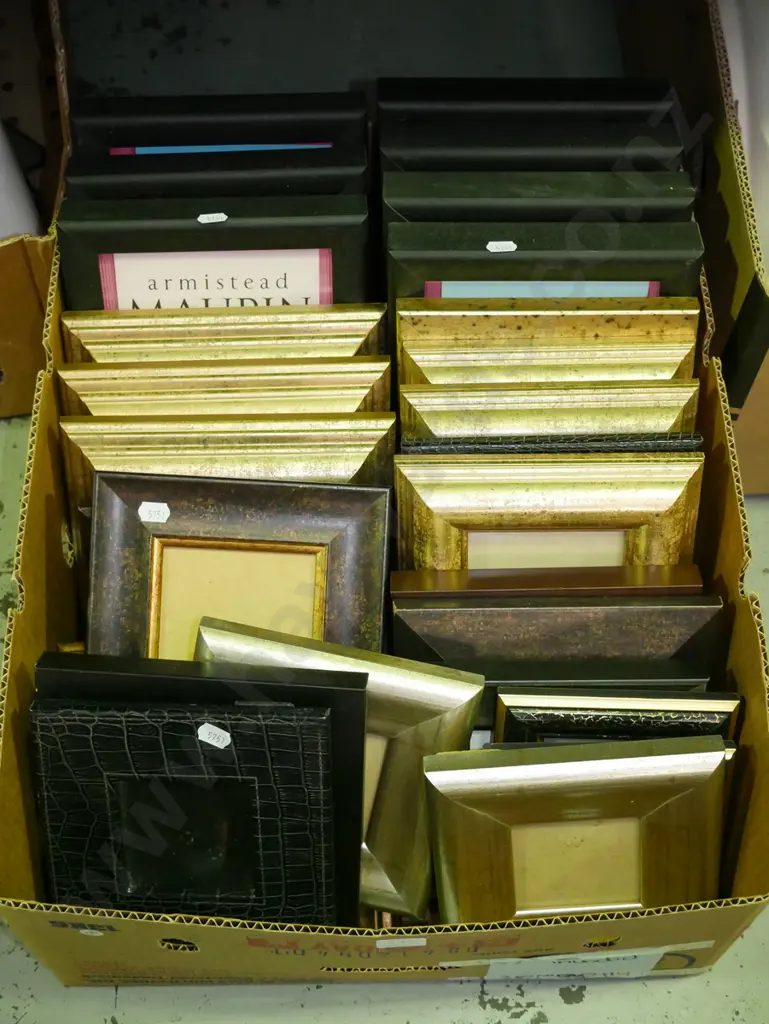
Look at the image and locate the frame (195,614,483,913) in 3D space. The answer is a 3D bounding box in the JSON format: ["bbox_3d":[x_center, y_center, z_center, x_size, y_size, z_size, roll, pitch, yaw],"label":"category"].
[{"bbox_3d":[-0.040,0.153,0.794,0.163,0.160,0.022,12,19,-3],"label":"frame"}]

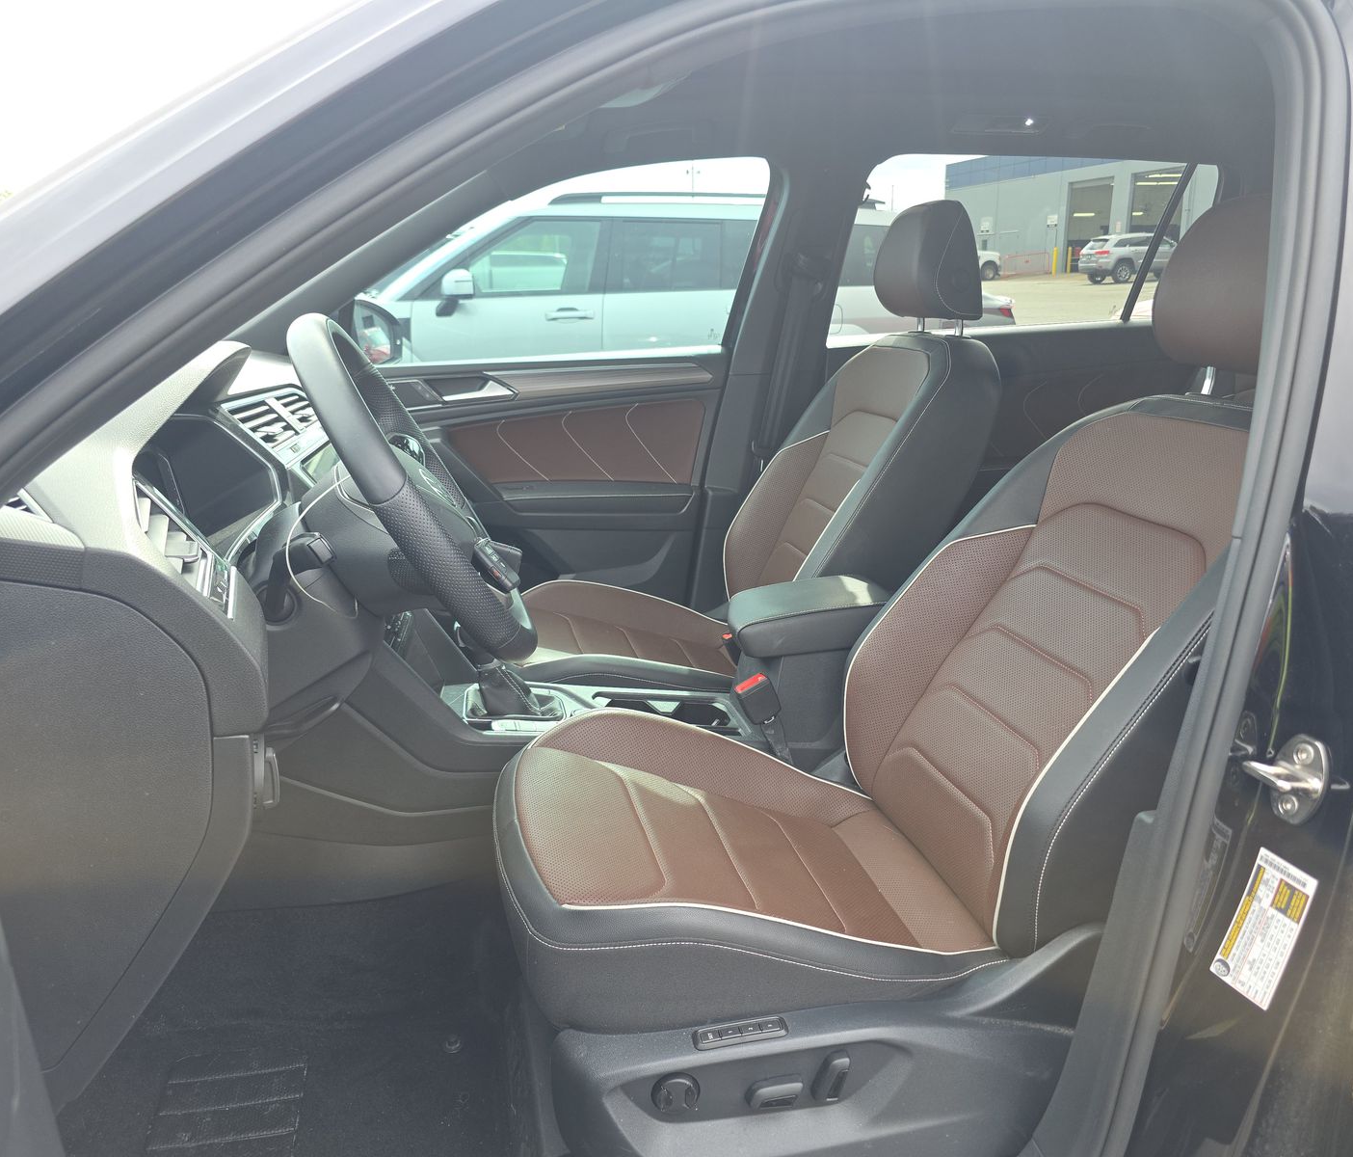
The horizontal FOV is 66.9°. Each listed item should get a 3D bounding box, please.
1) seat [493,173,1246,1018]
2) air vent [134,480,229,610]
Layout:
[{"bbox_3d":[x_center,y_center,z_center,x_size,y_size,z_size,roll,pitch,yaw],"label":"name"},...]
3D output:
[{"bbox_3d":[0.248,-0.006,1.110,0.950,0.770,0.540,-5,18,-13],"label":"seat"},{"bbox_3d":[-0.322,-0.021,0.664,0.028,0.088,0.085,-38,22,-1],"label":"air vent"}]

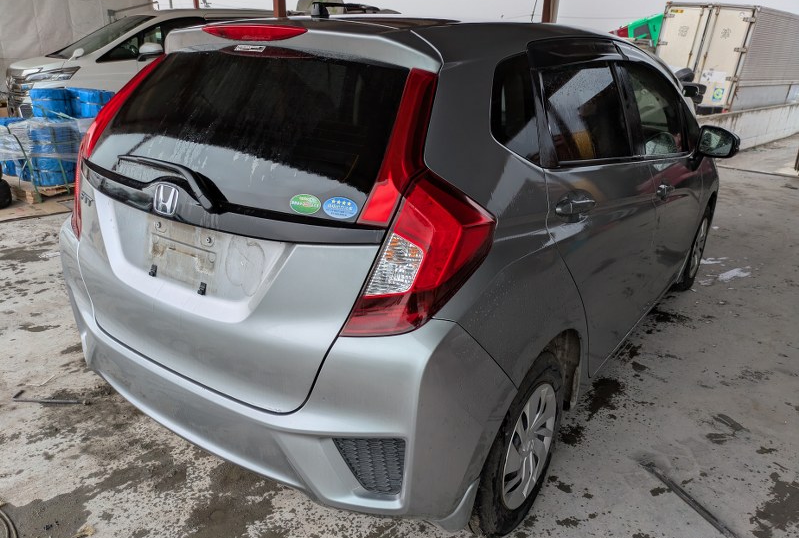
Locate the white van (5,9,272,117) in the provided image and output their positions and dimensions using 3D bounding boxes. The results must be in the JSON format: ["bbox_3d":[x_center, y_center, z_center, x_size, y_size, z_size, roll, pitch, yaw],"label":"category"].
[{"bbox_3d":[-3.500,-3.173,9.297,4.900,1.900,1.870,-15,26,-39],"label":"white van"}]

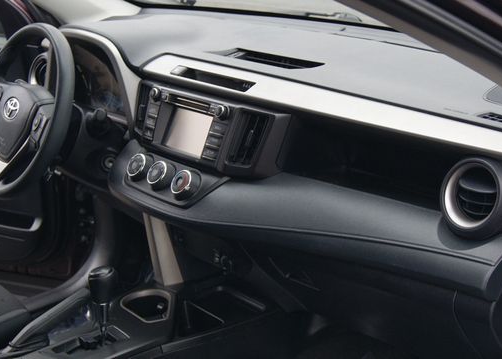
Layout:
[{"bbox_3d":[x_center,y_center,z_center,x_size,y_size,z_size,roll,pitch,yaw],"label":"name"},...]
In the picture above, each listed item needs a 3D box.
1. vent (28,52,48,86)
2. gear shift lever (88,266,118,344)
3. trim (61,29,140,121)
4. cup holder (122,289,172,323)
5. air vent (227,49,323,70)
[{"bbox_3d":[-0.484,-0.251,2.101,0.100,0.100,0.045,16,13,40],"label":"vent"},{"bbox_3d":[-0.273,0.231,1.614,0.050,0.155,0.046,-14,23,-40],"label":"gear shift lever"},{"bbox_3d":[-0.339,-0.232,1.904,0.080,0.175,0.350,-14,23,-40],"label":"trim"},{"bbox_3d":[-0.182,0.276,1.712,0.100,0.065,0.120,-14,23,-40],"label":"cup holder"},{"bbox_3d":[0.028,-0.229,1.732,0.080,0.025,0.230,-14,23,-40],"label":"air vent"}]

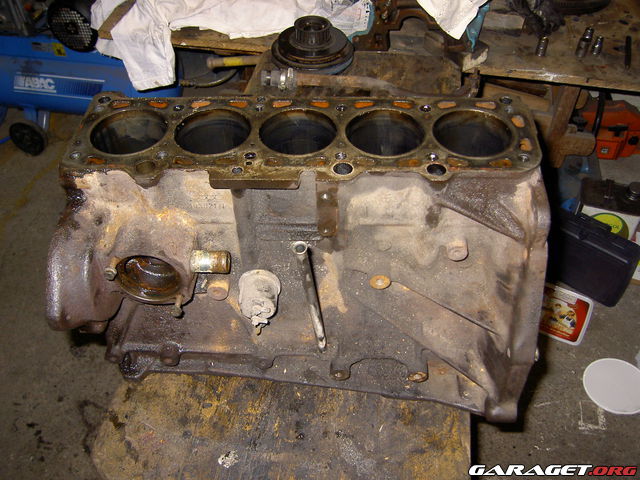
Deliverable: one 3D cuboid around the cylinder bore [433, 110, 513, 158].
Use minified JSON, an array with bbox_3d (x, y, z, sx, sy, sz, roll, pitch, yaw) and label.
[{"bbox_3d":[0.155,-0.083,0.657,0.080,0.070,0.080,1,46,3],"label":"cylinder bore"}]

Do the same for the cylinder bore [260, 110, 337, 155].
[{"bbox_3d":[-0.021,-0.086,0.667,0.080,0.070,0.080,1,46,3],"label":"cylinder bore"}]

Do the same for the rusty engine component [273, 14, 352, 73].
[{"bbox_3d":[-0.014,-0.389,1.220,0.162,0.065,0.162,1,46,3],"label":"rusty engine component"}]

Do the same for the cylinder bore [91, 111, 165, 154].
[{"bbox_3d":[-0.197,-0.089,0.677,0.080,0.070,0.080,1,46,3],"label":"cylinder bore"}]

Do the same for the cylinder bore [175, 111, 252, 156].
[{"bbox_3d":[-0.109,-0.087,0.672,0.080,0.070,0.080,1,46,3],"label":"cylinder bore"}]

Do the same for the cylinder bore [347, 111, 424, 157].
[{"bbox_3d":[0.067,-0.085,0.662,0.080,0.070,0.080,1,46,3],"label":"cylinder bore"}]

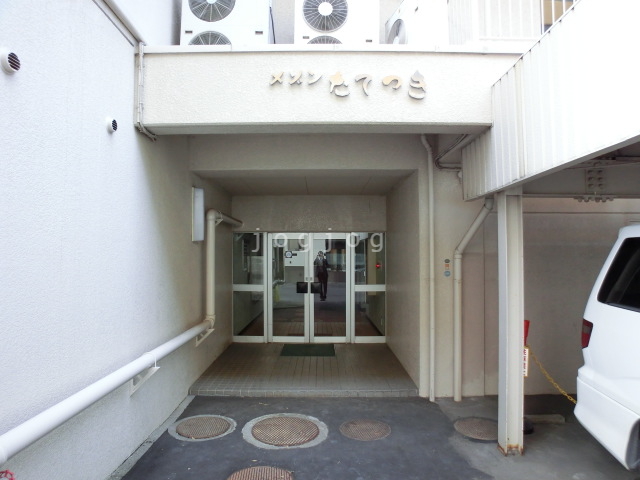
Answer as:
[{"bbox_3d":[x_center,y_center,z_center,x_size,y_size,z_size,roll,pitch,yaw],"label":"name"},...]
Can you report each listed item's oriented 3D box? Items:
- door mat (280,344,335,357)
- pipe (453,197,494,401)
[{"bbox_3d":[-0.187,1.827,6.465,0.870,0.015,0.760,0,-2,0],"label":"door mat"},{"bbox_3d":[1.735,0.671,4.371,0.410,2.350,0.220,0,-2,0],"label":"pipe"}]

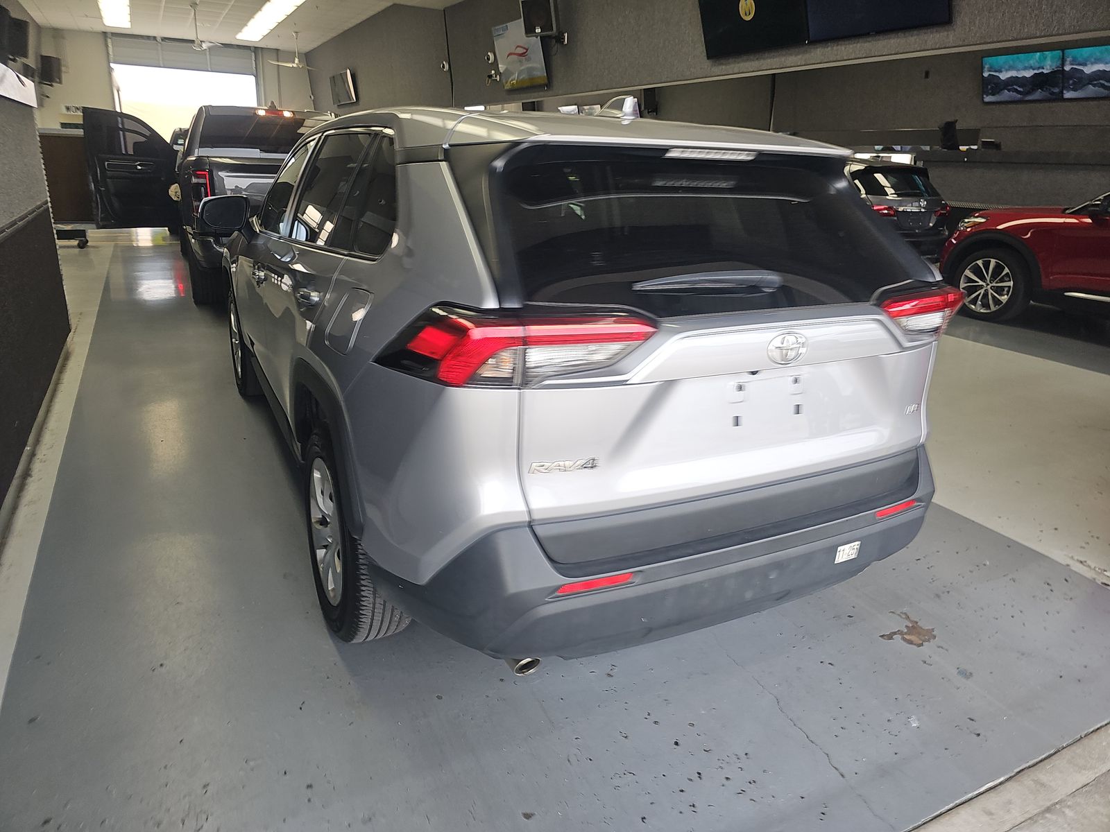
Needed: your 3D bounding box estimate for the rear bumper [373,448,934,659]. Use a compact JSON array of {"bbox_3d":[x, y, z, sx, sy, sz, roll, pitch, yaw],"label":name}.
[{"bbox_3d":[0.415,0.288,2.120,1.780,0.400,0.530,-7,22,-27],"label":"rear bumper"}]

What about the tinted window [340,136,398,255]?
[{"bbox_3d":[-0.455,-0.573,1.902,0.060,0.340,0.440,20,8,-33],"label":"tinted window"}]

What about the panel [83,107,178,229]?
[{"bbox_3d":[-5.152,-3.027,9.048,0.190,1.360,1.080,13,22,28],"label":"panel"}]

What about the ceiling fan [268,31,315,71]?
[{"bbox_3d":[-4.727,-6.695,13.495,1.200,0.600,1.200,-7,22,-27],"label":"ceiling fan"}]

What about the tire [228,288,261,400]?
[{"bbox_3d":[-1.871,-0.484,4.612,0.230,0.715,0.715,-7,21,-27],"label":"tire"}]

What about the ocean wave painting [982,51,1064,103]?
[{"bbox_3d":[7.130,-5.170,11.280,0.050,0.700,1.230,-31,30,-16],"label":"ocean wave painting"}]

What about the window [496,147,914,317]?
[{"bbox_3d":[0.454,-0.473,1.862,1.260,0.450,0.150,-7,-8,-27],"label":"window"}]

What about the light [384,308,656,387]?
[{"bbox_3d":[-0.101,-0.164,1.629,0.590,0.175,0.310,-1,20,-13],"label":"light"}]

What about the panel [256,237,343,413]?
[{"bbox_3d":[-0.912,-0.216,2.681,0.130,0.780,1.220,-7,22,-27],"label":"panel"}]

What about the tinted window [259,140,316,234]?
[{"bbox_3d":[-1.124,-0.968,3.079,0.060,0.400,0.770,20,8,-33],"label":"tinted window"}]

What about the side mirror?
[{"bbox_3d":[-1.605,-0.979,3.598,0.240,0.200,0.170,-7,22,-27],"label":"side mirror"}]

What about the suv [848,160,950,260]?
[{"bbox_3d":[3.900,-3.347,12.249,1.940,1.720,4.800,-7,22,-27],"label":"suv"}]

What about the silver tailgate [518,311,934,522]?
[{"bbox_3d":[0.500,-0.054,1.821,1.270,0.470,0.180,-7,21,-27],"label":"silver tailgate"}]

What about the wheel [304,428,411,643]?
[{"bbox_3d":[-0.624,0.345,2.377,0.230,0.715,0.715,-7,21,-27],"label":"wheel"}]

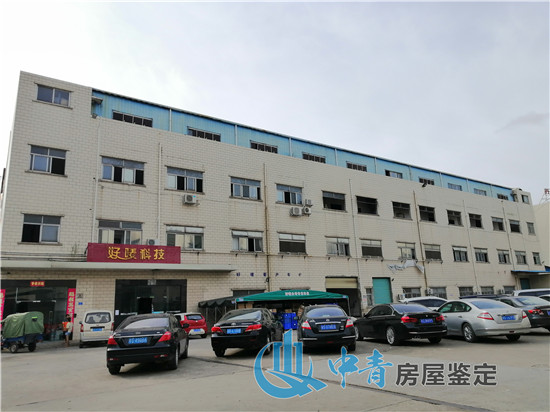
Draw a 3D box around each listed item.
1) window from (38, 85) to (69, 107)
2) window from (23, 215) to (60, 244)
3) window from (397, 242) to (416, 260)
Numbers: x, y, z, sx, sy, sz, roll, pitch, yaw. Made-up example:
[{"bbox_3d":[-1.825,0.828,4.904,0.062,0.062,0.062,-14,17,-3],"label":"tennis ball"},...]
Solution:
[{"bbox_3d":[-13.580,-6.738,25.354,1.727,1.036,0.180,7,-16,-34],"label":"window"},{"bbox_3d":[-13.244,1.344,23.447,1.811,1.518,0.180,7,-16,-34],"label":"window"},{"bbox_3d":[12.912,4.463,40.211,2.446,1.575,0.150,7,-16,-33],"label":"window"}]

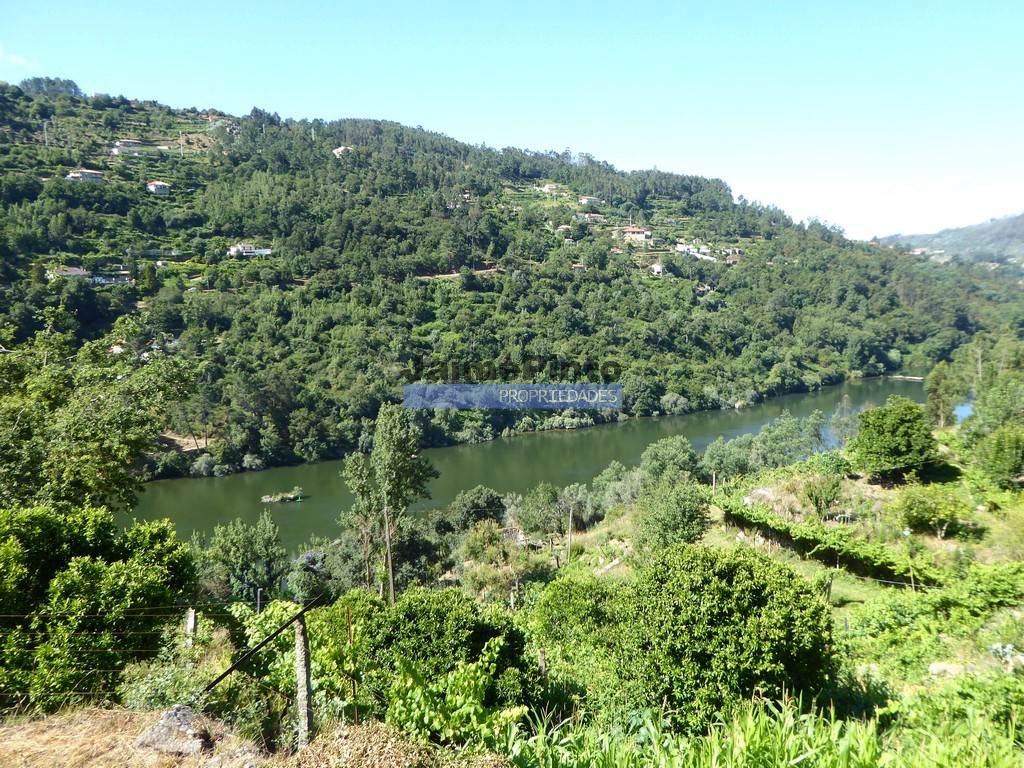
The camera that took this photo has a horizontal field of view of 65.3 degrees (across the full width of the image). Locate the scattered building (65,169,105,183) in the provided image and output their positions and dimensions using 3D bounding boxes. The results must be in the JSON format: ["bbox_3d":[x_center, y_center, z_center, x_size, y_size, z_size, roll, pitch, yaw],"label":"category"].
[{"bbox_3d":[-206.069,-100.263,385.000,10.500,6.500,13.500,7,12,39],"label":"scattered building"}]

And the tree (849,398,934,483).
[{"bbox_3d":[34.301,4.913,72.000,7.800,7.400,7.500,3,10,25],"label":"tree"}]

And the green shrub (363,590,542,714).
[{"bbox_3d":[-1.174,5.191,15.500,3.300,2.500,2.900,-1,9,-5],"label":"green shrub"}]

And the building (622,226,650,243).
[{"bbox_3d":[67.028,-80.218,430.000,12.500,8.200,10.000,3,10,25],"label":"building"}]

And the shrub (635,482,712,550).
[{"bbox_3d":[11.655,9.549,58.000,5.300,4.800,5.000,1,9,11],"label":"shrub"}]

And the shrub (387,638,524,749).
[{"bbox_3d":[-0.737,4.081,10.600,1.800,1.400,1.200,-1,9,0],"label":"shrub"}]

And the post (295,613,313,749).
[{"bbox_3d":[-2.578,3.688,9.900,0.150,1.680,0.150,-3,9,-12],"label":"post"}]

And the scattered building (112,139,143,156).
[{"bbox_3d":[-204.598,-125.845,425.000,13.000,7.600,8.500,-9,12,-41],"label":"scattered building"}]

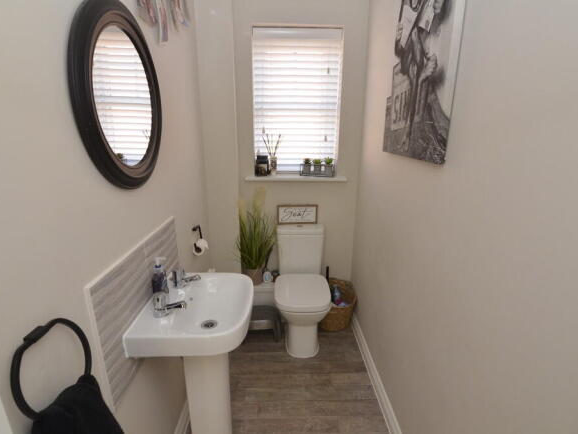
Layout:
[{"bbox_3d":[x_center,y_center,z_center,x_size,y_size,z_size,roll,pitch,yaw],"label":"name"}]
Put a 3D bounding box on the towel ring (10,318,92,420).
[{"bbox_3d":[-0.488,0.318,0.614,0.052,0.215,0.187,0,17,-1],"label":"towel ring"}]

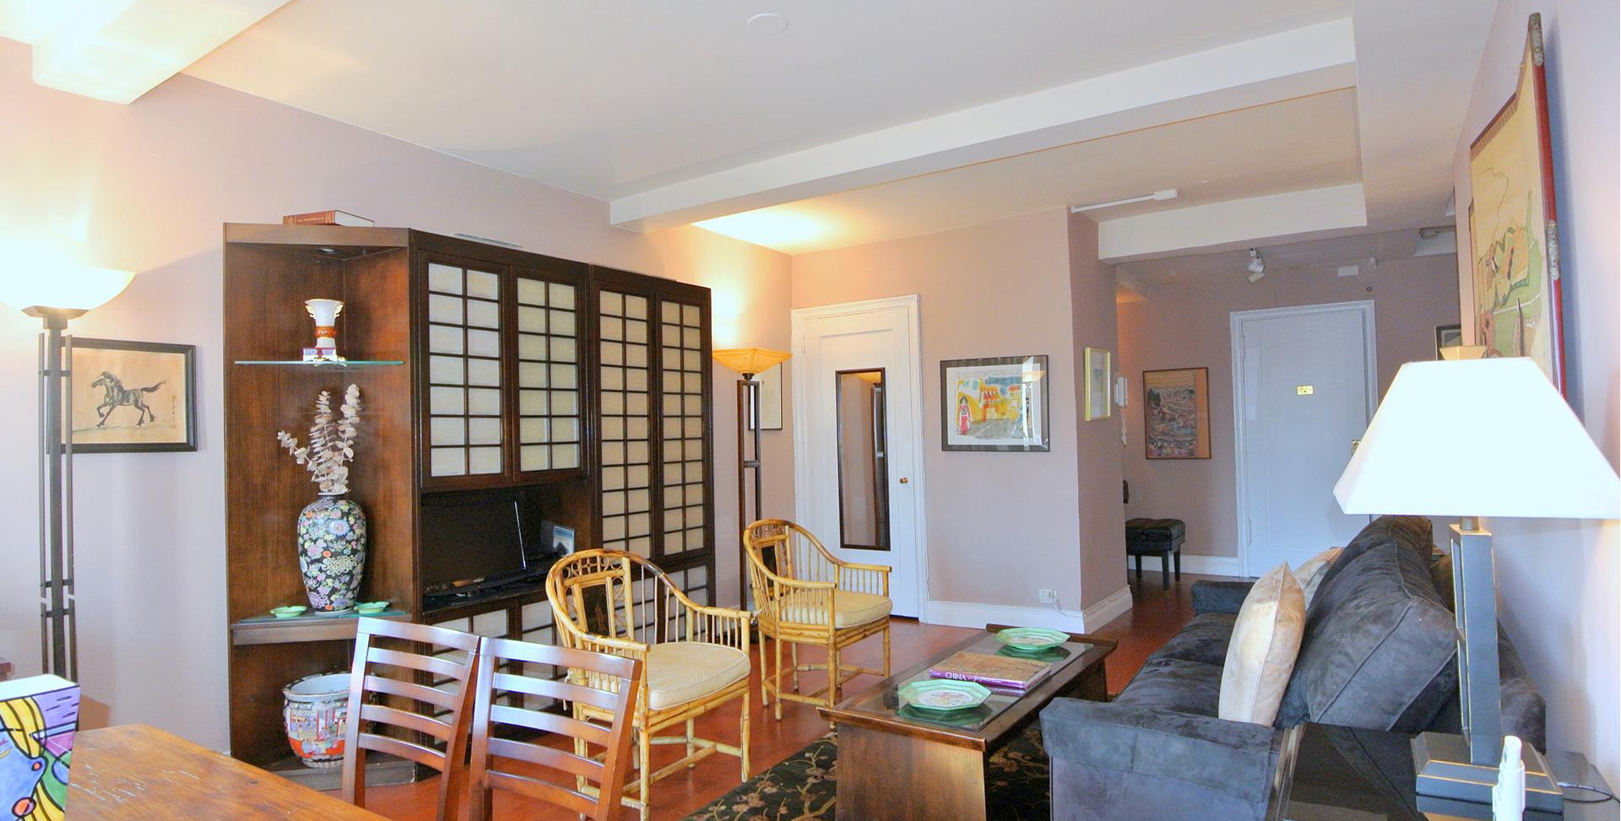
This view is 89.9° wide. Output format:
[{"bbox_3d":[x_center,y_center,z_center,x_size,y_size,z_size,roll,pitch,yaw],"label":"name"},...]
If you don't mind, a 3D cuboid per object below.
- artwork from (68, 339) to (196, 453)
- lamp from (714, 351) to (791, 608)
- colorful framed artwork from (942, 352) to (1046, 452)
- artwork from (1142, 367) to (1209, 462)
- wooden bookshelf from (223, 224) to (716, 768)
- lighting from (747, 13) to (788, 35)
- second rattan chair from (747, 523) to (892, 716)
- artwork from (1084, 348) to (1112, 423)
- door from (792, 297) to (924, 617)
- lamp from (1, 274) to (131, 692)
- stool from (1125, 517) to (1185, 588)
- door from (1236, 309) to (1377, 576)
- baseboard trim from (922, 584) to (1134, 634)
[{"bbox_3d":[-2.229,-0.044,2.651,0.025,0.366,0.389,-3,-2,33],"label":"artwork"},{"bbox_3d":[-0.367,0.522,5.157,0.376,1.788,0.376,-2,-1,35],"label":"lamp"},{"bbox_3d":[1.161,-0.035,5.160,0.701,0.594,0.025,-3,-2,33],"label":"colorful framed artwork"},{"bbox_3d":[3.108,0.031,6.894,0.511,0.764,0.029,-2,-1,35],"label":"artwork"},{"bbox_3d":[-1.305,0.365,3.700,0.409,2.078,2.201,-3,-2,33],"label":"wooden bookshelf"},{"bbox_3d":[-0.137,-1.245,2.614,0.127,0.024,0.127,-1,-1,0],"label":"lighting"},{"bbox_3d":[0.027,0.948,3.784,0.588,0.837,0.538,-3,-2,35],"label":"second rattan chair"},{"bbox_3d":[1.914,-0.166,5.375,0.028,0.471,0.607,-3,-2,33],"label":"artwork"},{"bbox_3d":[0.298,0.331,5.677,1.049,2.162,0.092,-2,-1,35],"label":"door"},{"bbox_3d":[-2.141,0.497,2.300,0.352,1.801,0.352,-2,-1,35],"label":"lamp"},{"bbox_3d":[2.660,1.109,6.314,0.399,0.497,0.595,-3,-2,33],"label":"stool"},{"bbox_3d":[3.875,0.268,6.364,0.963,2.167,0.092,-2,-1,35],"label":"door"},{"bbox_3d":[1.517,1.303,5.557,1.015,0.164,1.087,-2,-1,35],"label":"baseboard trim"}]

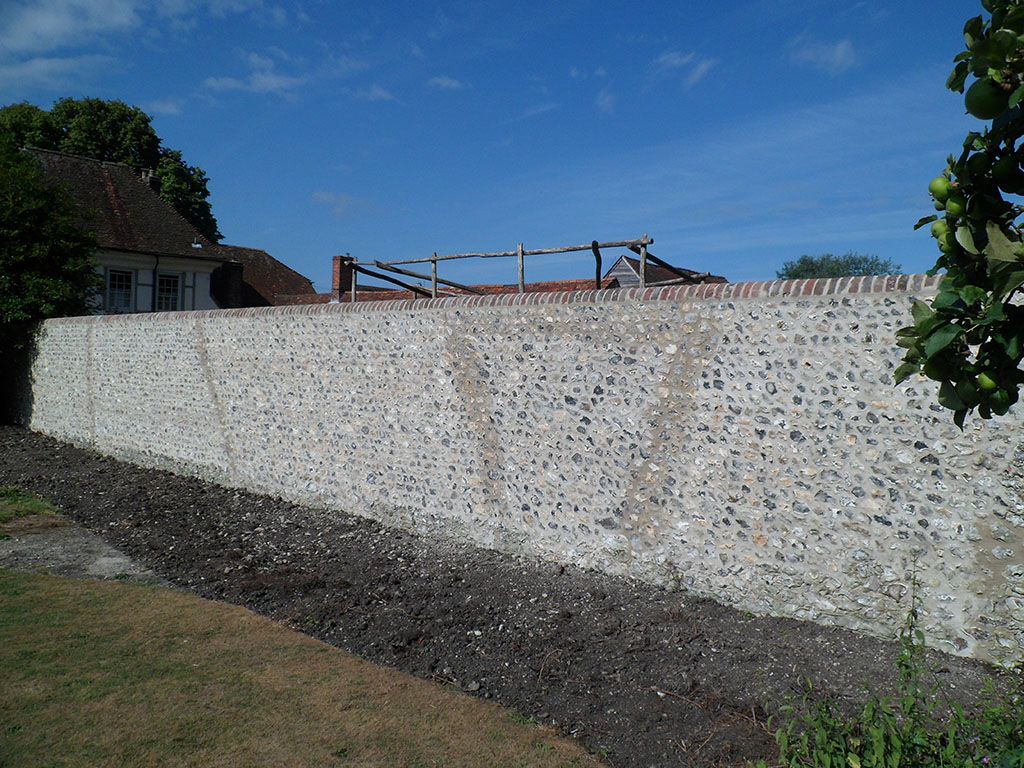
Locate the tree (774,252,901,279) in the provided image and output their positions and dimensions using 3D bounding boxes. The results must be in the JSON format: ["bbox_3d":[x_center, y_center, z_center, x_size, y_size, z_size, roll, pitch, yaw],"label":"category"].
[{"bbox_3d":[19.700,-4.200,48.200,8.000,7.200,7.600,0,3,0],"label":"tree"}]

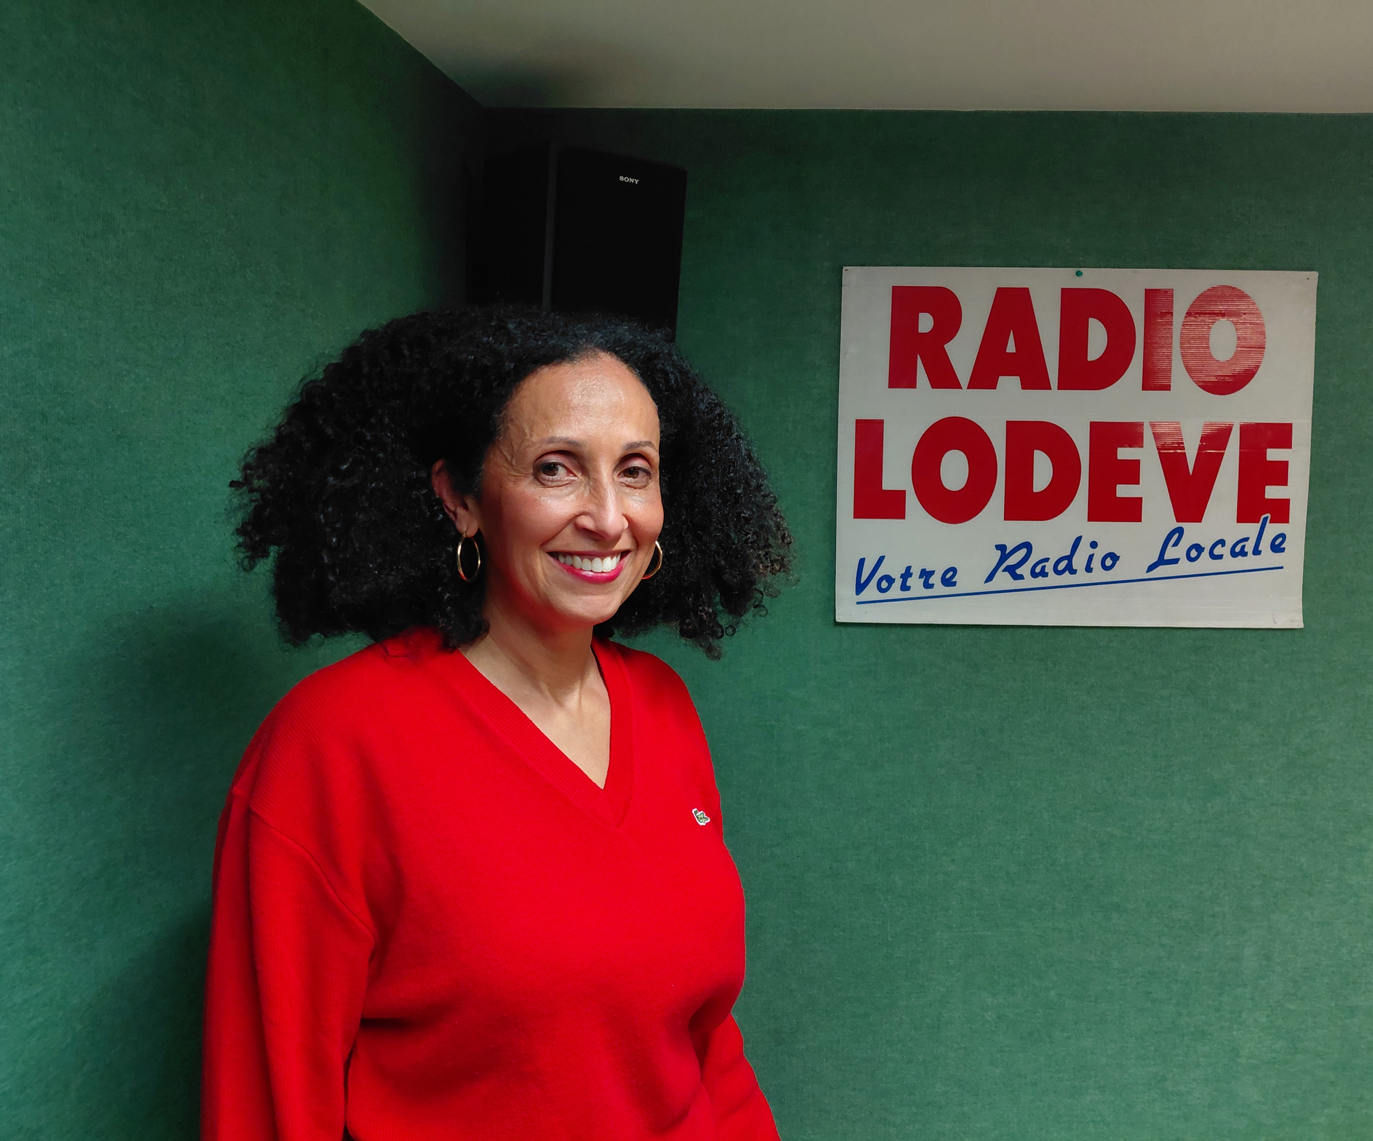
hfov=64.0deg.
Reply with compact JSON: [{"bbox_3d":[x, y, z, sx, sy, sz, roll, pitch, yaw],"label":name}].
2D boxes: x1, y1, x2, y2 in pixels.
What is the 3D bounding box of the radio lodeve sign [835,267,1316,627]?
[{"bbox_3d":[0.661,-0.206,1.866,0.800,0.600,0.010,1,3,0],"label":"radio lodeve sign"}]

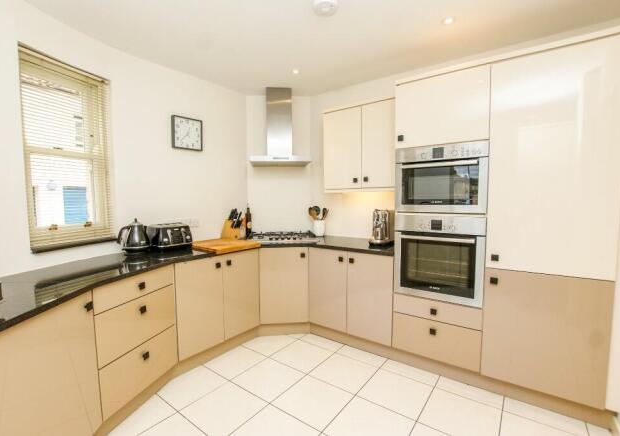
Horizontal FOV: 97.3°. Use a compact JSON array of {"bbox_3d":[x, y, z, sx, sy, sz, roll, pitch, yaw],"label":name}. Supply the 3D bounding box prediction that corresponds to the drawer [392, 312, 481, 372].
[{"bbox_3d":[1.062,0.887,2.234,0.600,0.293,0.540,2,4,34],"label":"drawer"}]

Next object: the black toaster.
[{"bbox_3d":[-1.186,0.165,2.297,0.280,0.205,0.270,3,5,40],"label":"black toaster"}]

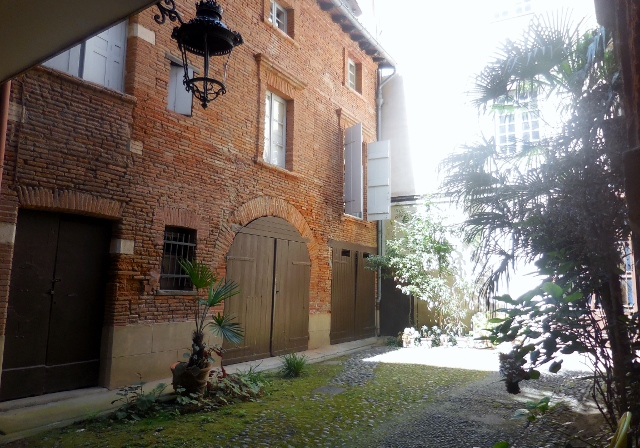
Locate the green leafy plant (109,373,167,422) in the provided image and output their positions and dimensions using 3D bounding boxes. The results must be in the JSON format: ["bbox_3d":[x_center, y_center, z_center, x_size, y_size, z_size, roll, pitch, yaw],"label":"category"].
[{"bbox_3d":[-2.246,2.146,5.750,0.650,0.480,0.520,2,-7,0],"label":"green leafy plant"}]

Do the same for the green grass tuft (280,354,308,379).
[{"bbox_3d":[-0.476,2.541,8.300,0.530,0.430,0.500,2,-7,0],"label":"green grass tuft"}]

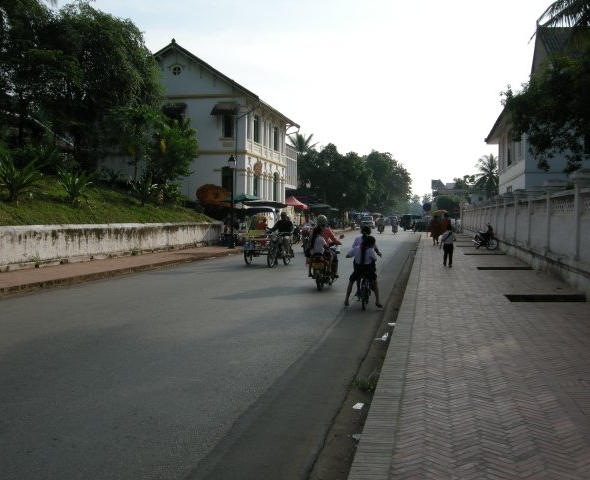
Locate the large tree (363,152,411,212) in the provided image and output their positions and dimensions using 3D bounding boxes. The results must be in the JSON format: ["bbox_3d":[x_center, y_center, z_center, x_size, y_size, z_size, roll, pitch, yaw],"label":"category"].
[{"bbox_3d":[16.300,-9.300,121.000,9.000,13.800,9.000,1,2,12],"label":"large tree"}]

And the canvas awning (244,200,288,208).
[{"bbox_3d":[-1.728,-2.080,39.000,2.400,0.500,2.500,1,2,12],"label":"canvas awning"}]

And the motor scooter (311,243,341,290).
[{"bbox_3d":[0.690,0.520,15.100,0.700,1.080,1.870,0,2,13],"label":"motor scooter"}]

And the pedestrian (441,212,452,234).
[{"bbox_3d":[8.194,-0.537,36.000,0.550,1.680,0.420,0,2,11],"label":"pedestrian"}]

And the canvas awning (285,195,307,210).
[{"bbox_3d":[-0.132,-3.408,61.103,2.500,1.250,2.500,0,2,11],"label":"canvas awning"}]

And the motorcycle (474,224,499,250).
[{"bbox_3d":[8.789,-0.128,30.500,0.680,1.150,1.850,-1,2,-28],"label":"motorcycle"}]

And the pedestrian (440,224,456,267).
[{"bbox_3d":[4.597,0.144,20.000,0.480,1.350,0.340,1,2,12],"label":"pedestrian"}]

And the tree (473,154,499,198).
[{"bbox_3d":[26.400,-6.500,90.000,5.000,10.100,5.000,1,2,12],"label":"tree"}]

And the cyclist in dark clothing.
[{"bbox_3d":[-0.428,-0.165,21.100,0.620,1.420,0.750,1,2,19],"label":"cyclist in dark clothing"}]

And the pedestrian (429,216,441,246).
[{"bbox_3d":[7.552,-0.506,35.700,0.580,1.640,0.420,0,2,11],"label":"pedestrian"}]

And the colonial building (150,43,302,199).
[{"bbox_3d":[-6.611,-6.788,50.437,11.600,13.200,14.000,0,2,11],"label":"colonial building"}]

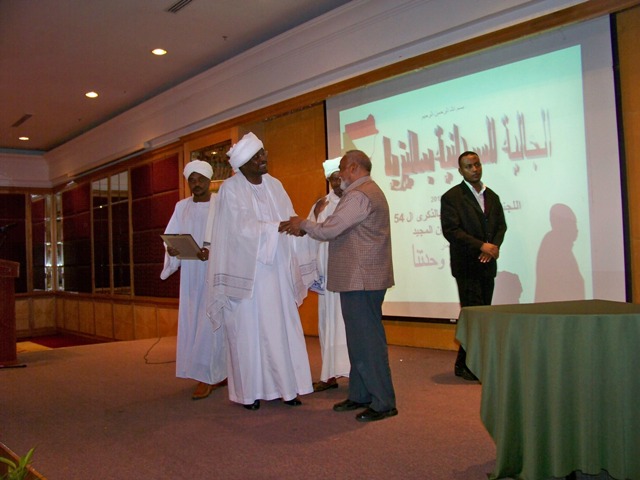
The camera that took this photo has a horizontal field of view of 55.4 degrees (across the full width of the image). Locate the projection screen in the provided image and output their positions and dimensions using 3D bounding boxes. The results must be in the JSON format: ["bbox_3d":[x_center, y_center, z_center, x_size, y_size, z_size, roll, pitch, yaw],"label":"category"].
[{"bbox_3d":[1.283,-0.462,6.156,0.070,2.630,3.321,-1,-2,-44],"label":"projection screen"}]

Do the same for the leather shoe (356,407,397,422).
[{"bbox_3d":[0.350,1.062,3.854,0.290,0.100,0.105,-2,-2,-17],"label":"leather shoe"}]

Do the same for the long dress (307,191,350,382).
[{"bbox_3d":[0.145,0.356,4.777,0.550,1.494,0.360,-3,-2,14],"label":"long dress"}]

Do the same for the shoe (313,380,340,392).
[{"bbox_3d":[-0.003,1.100,4.713,0.275,0.105,0.105,-2,-2,-28],"label":"shoe"}]

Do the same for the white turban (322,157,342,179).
[{"bbox_3d":[0.144,-0.565,4.757,0.230,0.175,0.250,-2,-2,-18],"label":"white turban"}]

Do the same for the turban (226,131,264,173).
[{"bbox_3d":[-0.518,-0.613,4.274,0.270,0.225,0.225,-21,-11,30],"label":"turban"}]

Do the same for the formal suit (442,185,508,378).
[{"bbox_3d":[1.219,0.290,4.846,0.510,1.547,0.320,-2,-2,-25],"label":"formal suit"}]

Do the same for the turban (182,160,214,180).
[{"bbox_3d":[-0.963,-0.549,4.817,0.225,0.160,0.250,-2,-1,-3],"label":"turban"}]

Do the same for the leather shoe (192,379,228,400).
[{"bbox_3d":[-0.844,1.134,4.681,0.115,0.110,0.290,-3,-2,30],"label":"leather shoe"}]

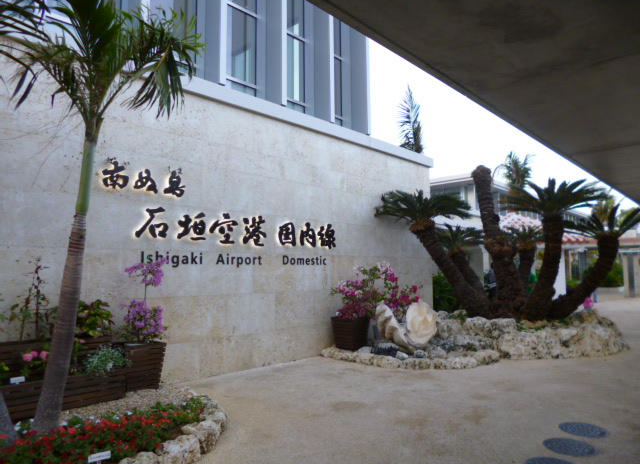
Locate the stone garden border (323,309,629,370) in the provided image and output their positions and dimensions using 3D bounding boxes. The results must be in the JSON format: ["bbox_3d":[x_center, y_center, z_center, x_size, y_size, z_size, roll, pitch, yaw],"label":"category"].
[{"bbox_3d":[3.018,1.896,8.338,5.911,0.660,2.574,1,-6,-15],"label":"stone garden border"}]

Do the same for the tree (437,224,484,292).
[{"bbox_3d":[3.046,0.618,9.618,1.100,1.550,1.000,0,-6,0],"label":"tree"}]

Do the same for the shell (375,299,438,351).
[{"bbox_3d":[1.466,1.584,7.436,1.060,0.880,0.650,-1,-6,10],"label":"shell"}]

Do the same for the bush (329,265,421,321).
[{"bbox_3d":[0.982,1.081,7.995,1.550,1.030,0.900,1,-6,-15],"label":"bush"}]

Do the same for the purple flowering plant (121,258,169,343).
[{"bbox_3d":[-2.171,0.845,5.473,0.560,1.030,0.520,1,-6,-19],"label":"purple flowering plant"}]

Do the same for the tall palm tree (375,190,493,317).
[{"bbox_3d":[2.296,0.435,8.974,2.150,2.400,1.700,0,-6,0],"label":"tall palm tree"}]

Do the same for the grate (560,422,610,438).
[{"bbox_3d":[2.408,1.830,4.064,0.401,0.030,0.401,0,-6,0],"label":"grate"}]

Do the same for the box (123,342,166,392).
[{"bbox_3d":[-2.116,1.644,5.364,0.480,0.550,0.450,1,-6,-19],"label":"box"}]

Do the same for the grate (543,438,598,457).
[{"bbox_3d":[2.068,1.794,3.665,0.403,0.030,0.403,0,-6,0],"label":"grate"}]

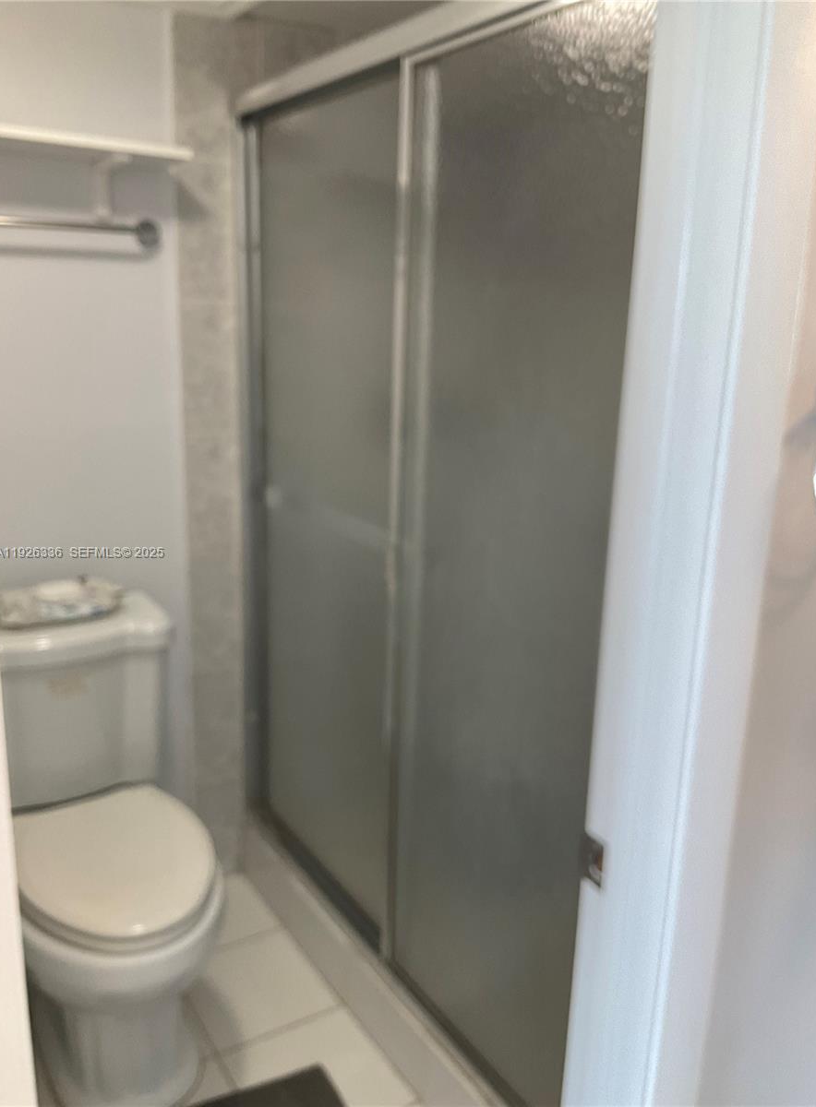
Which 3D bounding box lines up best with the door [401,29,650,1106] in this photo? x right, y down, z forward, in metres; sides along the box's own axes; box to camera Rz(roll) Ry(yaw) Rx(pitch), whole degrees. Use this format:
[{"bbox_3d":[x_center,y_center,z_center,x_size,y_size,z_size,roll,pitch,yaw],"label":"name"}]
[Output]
[{"bbox_3d":[0.168,0.102,1.419,0.030,1.687,0.720,-8,17,-32],"label":"door"}]

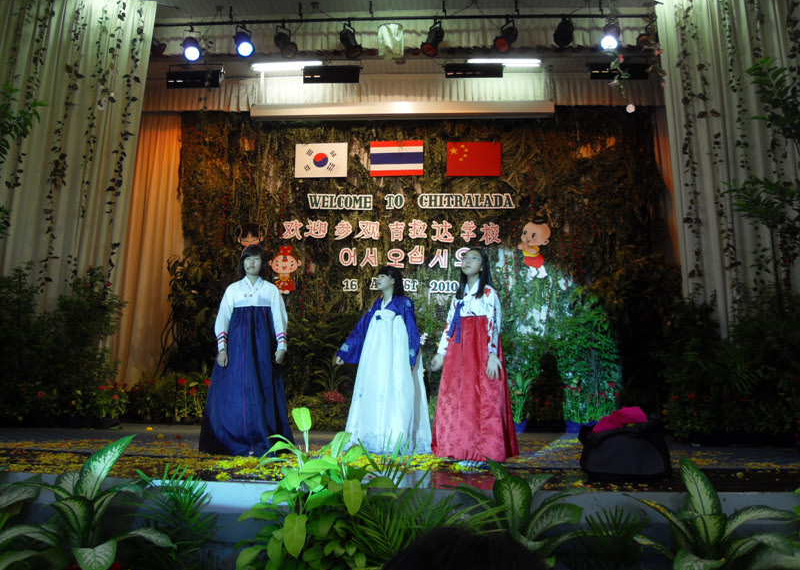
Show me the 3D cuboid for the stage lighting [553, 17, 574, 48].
[{"bbox_3d":[2.476,-3.824,9.800,0.290,0.430,0.320,-4,-49,27],"label":"stage lighting"}]

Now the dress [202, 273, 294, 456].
[{"bbox_3d":[-1.195,0.598,5.030,0.720,1.365,0.620,2,-9,-8],"label":"dress"}]

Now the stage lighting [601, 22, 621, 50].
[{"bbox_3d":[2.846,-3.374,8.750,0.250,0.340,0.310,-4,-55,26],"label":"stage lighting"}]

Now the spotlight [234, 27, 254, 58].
[{"bbox_3d":[-2.163,-3.373,9.000,0.250,0.340,0.330,5,-55,-26],"label":"spotlight"}]

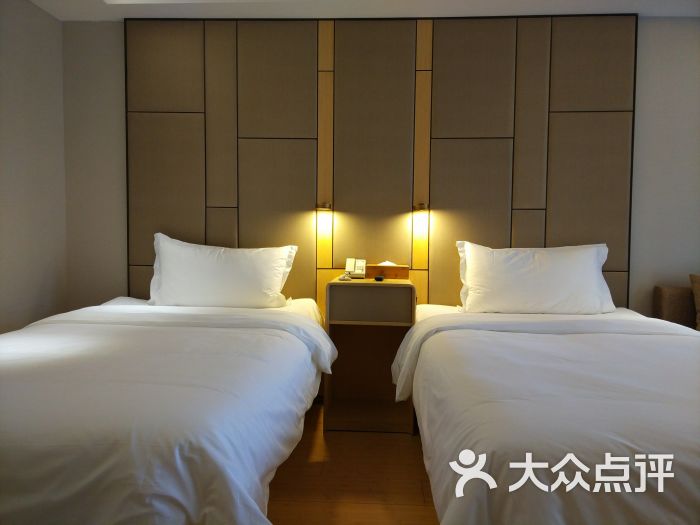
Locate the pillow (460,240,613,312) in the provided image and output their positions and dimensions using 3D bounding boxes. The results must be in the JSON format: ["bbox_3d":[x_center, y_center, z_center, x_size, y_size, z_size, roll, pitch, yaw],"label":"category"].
[{"bbox_3d":[1.010,0.085,2.546,0.790,0.410,0.180,1,-17,2],"label":"pillow"}]

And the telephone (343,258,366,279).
[{"bbox_3d":[0.034,0.035,2.755,0.120,0.110,0.160,1,3,5],"label":"telephone"}]

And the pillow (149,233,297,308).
[{"bbox_3d":[-0.704,0.050,2.599,0.770,0.410,0.180,1,-17,2],"label":"pillow"}]

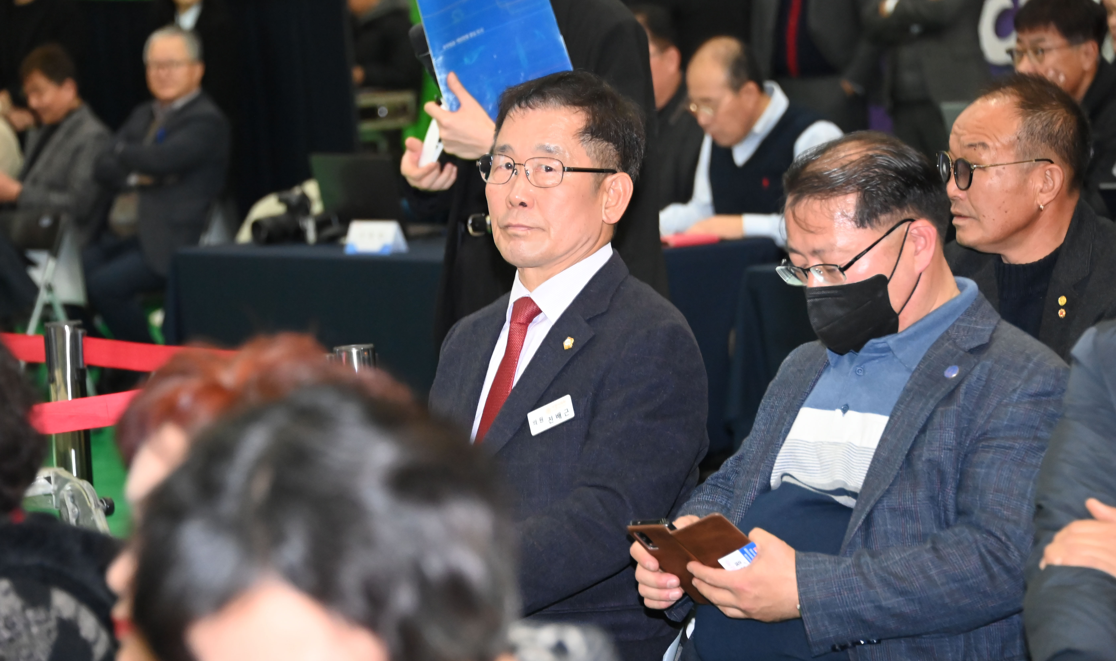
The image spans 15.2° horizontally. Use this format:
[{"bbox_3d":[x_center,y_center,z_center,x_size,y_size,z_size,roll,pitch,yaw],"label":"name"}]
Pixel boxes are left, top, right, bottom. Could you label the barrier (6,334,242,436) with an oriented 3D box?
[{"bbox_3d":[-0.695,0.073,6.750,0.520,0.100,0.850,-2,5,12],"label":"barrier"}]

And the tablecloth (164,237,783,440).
[{"bbox_3d":[-0.236,0.167,10.747,0.700,0.750,1.520,-7,6,-40],"label":"tablecloth"}]

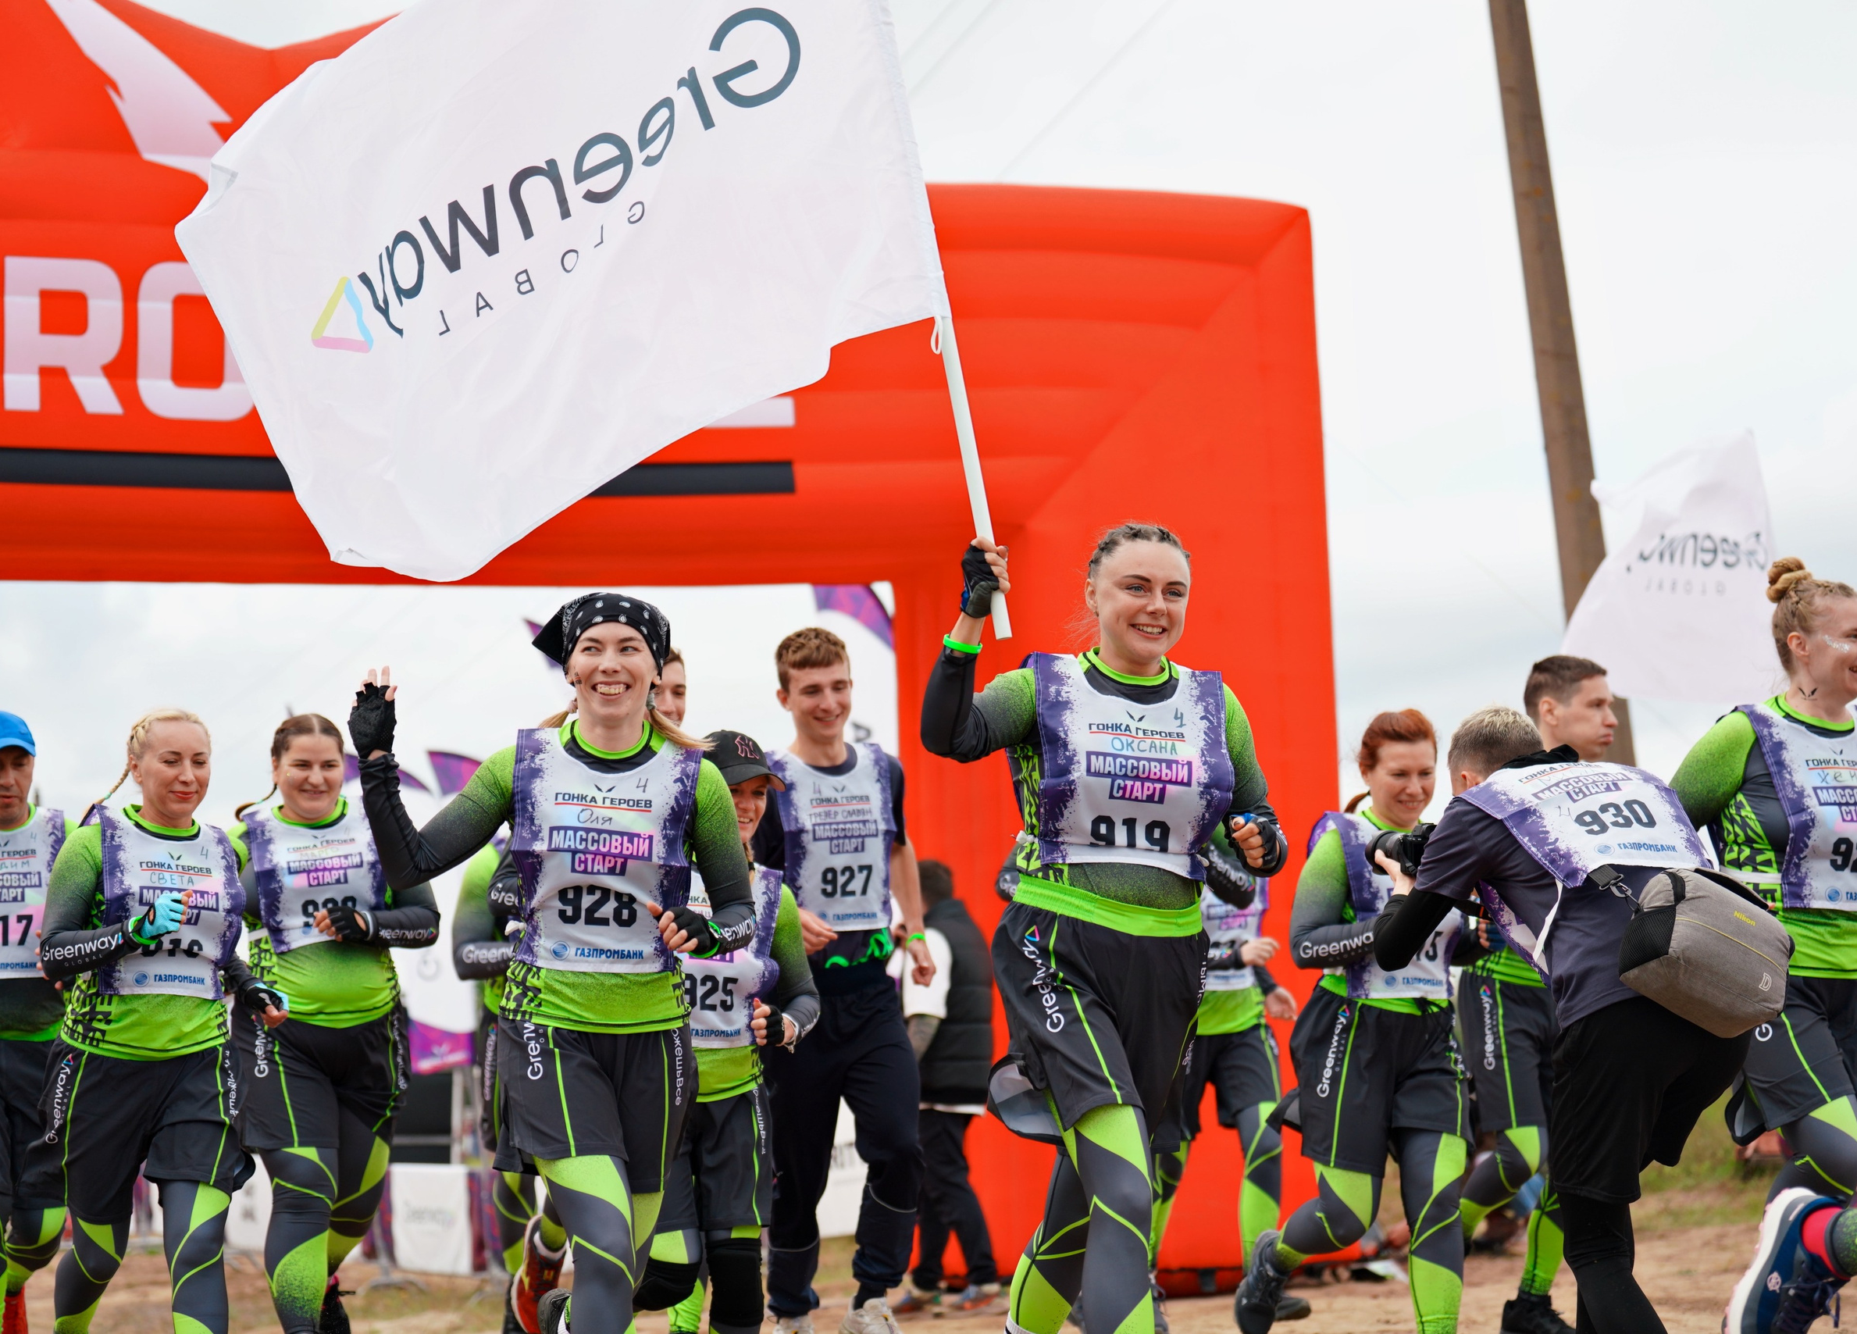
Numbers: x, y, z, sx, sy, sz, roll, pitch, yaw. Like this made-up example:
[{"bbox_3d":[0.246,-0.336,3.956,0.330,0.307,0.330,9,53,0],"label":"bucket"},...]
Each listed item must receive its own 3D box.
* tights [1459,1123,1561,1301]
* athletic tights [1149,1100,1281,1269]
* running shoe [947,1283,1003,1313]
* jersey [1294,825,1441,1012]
[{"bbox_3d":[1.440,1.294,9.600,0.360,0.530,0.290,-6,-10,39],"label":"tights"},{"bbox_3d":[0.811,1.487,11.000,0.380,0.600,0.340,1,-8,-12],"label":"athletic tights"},{"bbox_3d":[0.180,2.421,14.900,0.280,0.120,0.105,-10,-6,-6],"label":"running shoe"},{"bbox_3d":[1.000,0.548,8.600,0.420,0.470,0.290,1,-8,-15],"label":"jersey"}]

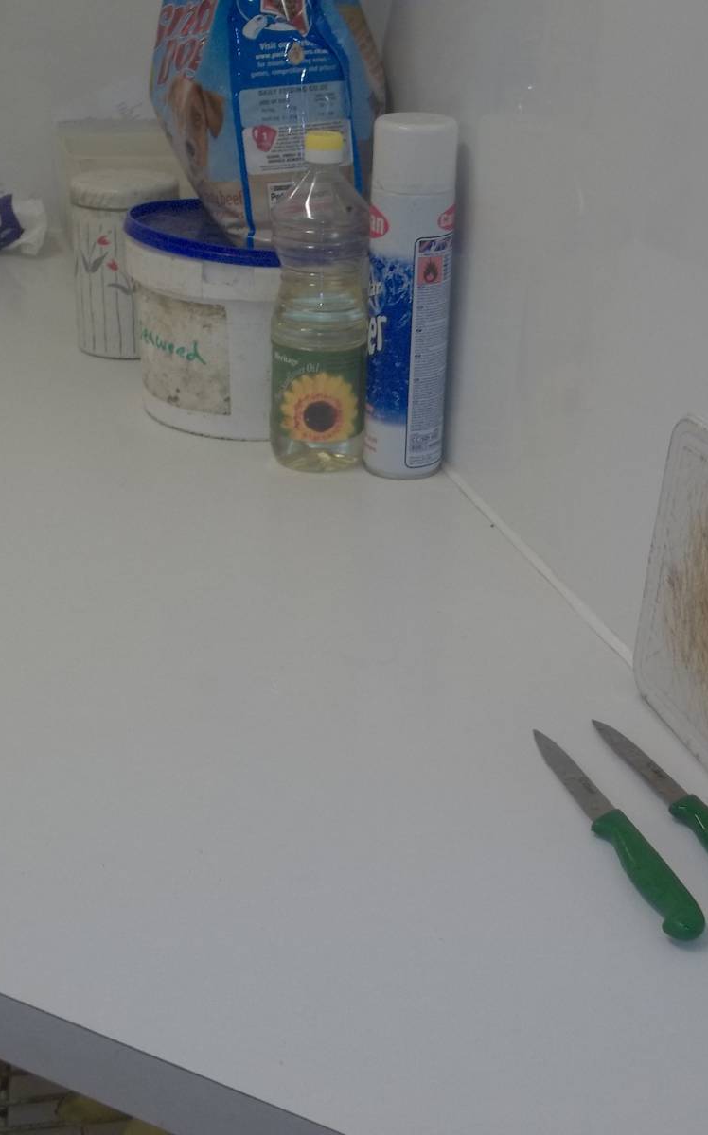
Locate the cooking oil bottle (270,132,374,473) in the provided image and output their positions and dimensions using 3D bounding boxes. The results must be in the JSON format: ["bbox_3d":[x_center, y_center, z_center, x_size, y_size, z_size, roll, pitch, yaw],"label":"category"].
[{"bbox_3d":[-0.028,-0.215,1.163,0.078,0.268,0.078,1,25,-2],"label":"cooking oil bottle"}]

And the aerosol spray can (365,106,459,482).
[{"bbox_3d":[0.044,-0.211,1.148,0.067,0.279,0.067,0,25,-3],"label":"aerosol spray can"}]

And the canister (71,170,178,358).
[{"bbox_3d":[-0.232,-0.310,1.478,0.108,0.168,0.108,-2,25,-8],"label":"canister"}]

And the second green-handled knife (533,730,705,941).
[{"bbox_3d":[0.128,0.128,0.728,0.025,0.017,0.193,-6,26,-15],"label":"second green-handled knife"}]

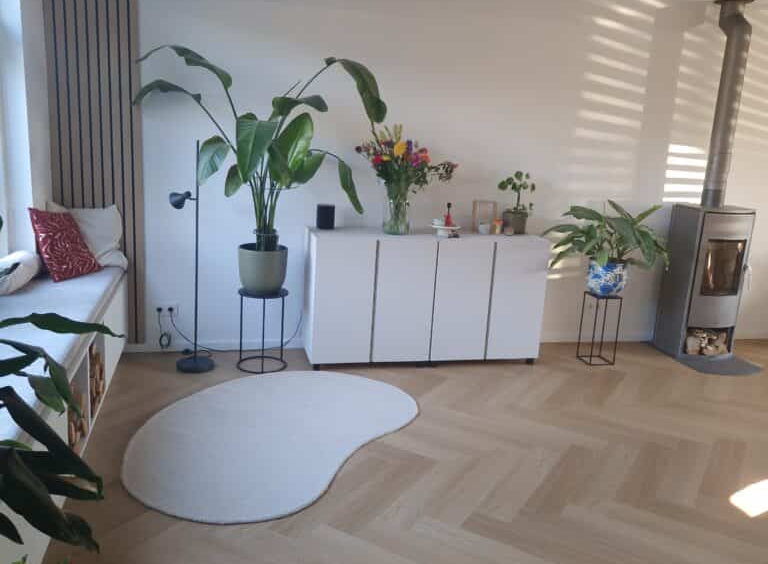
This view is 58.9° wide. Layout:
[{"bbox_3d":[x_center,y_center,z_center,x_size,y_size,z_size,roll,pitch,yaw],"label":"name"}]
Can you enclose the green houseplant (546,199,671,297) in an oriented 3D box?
[{"bbox_3d":[1.541,-0.219,4.733,0.800,0.663,0.720,0,13,-14],"label":"green houseplant"}]

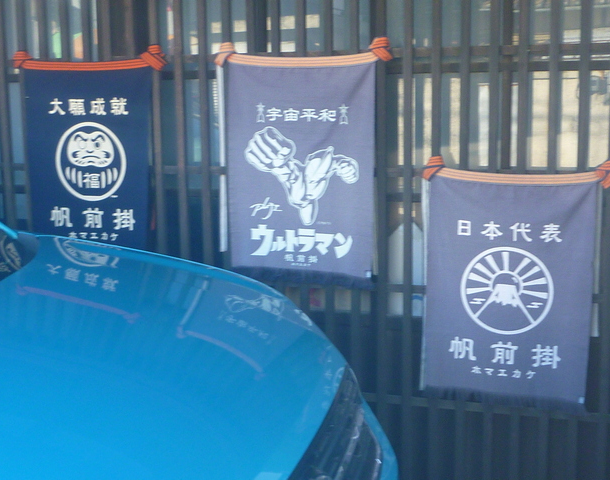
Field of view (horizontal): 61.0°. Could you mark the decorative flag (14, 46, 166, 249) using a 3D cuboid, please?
[{"bbox_3d":[-0.737,-0.265,1.786,0.563,0.761,0.050,1,5,10],"label":"decorative flag"}]

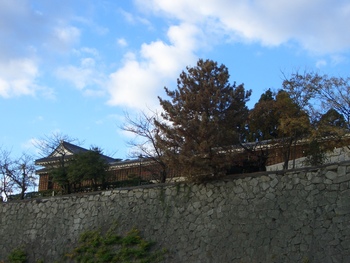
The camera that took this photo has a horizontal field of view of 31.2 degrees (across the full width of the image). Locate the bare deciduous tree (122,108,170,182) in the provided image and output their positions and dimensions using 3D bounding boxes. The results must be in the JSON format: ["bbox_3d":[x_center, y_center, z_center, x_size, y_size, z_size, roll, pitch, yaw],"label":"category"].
[{"bbox_3d":[-2.950,1.580,66.000,5.700,7.800,5.500,0,-12,0],"label":"bare deciduous tree"}]

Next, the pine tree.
[{"bbox_3d":[2.810,-1.070,64.000,9.700,13.000,9.300,0,-12,0],"label":"pine tree"}]

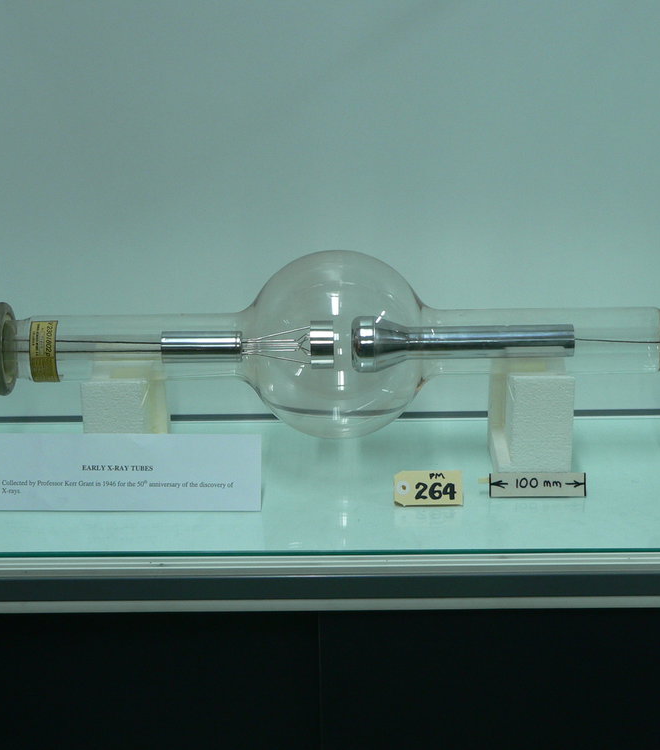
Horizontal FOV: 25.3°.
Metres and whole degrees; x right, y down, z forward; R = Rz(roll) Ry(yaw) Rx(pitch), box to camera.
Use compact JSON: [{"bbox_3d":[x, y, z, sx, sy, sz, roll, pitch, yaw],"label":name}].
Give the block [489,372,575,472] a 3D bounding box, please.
[{"bbox_3d":[0.217,0.042,1.598,0.077,0.129,0.124,-1,20,1],"label":"block"}]

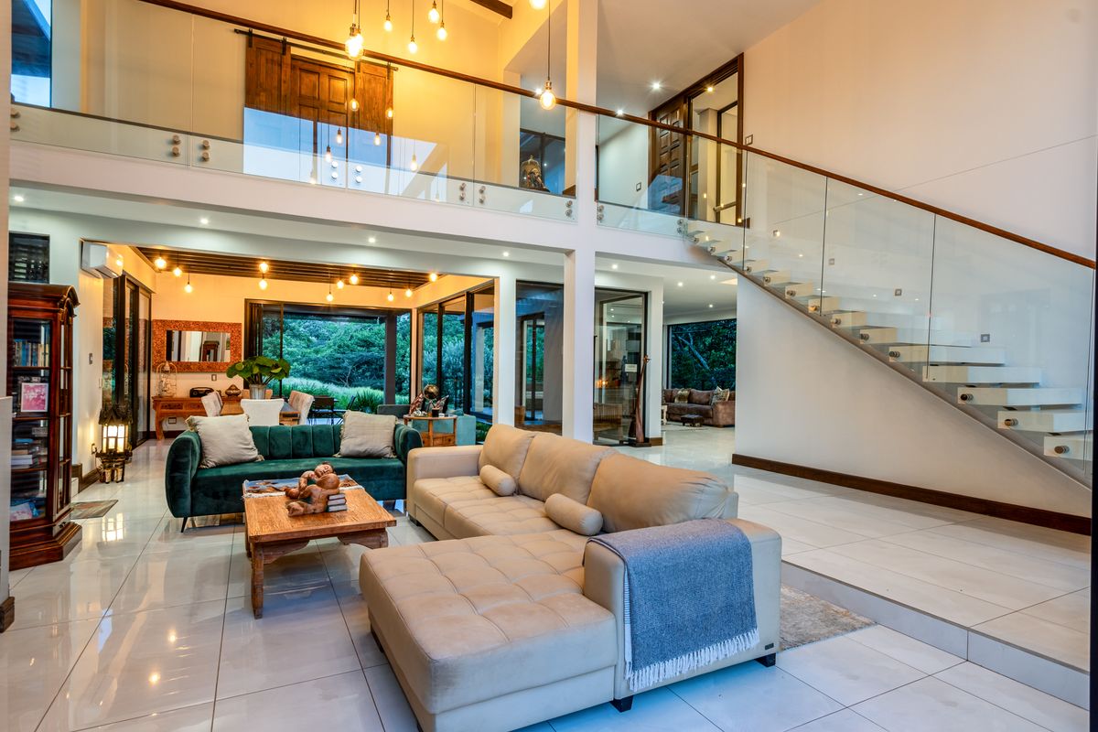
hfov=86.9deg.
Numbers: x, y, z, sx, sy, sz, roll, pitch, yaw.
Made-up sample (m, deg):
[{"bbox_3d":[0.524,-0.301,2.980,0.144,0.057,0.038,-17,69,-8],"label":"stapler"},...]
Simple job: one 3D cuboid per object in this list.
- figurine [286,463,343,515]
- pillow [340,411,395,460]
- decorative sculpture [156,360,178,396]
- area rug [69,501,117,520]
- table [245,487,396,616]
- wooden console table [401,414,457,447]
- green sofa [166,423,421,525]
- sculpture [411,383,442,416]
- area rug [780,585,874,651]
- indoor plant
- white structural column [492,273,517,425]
[{"bbox_3d":[-1.519,0.779,3.753,0.350,0.290,0.250,1,0,-16],"label":"figurine"},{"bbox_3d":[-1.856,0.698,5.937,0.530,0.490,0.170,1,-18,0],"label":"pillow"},{"bbox_3d":[-7.063,0.248,10.714,0.320,0.660,0.280,1,0,-27],"label":"decorative sculpture"},{"bbox_3d":[-4.458,1.377,5.538,0.470,0.012,0.760,1,0,-27],"label":"area rug"},{"bbox_3d":[-1.641,1.167,4.007,0.790,0.490,1.620,1,0,-27],"label":"table"},{"bbox_3d":[-1.649,1.052,8.008,0.700,0.720,0.700,1,0,-27],"label":"wooden console table"},{"bbox_3d":[-2.384,1.004,5.637,2.180,0.800,0.880,1,0,-24],"label":"green sofa"},{"bbox_3d":[-1.677,0.457,7.956,0.430,0.450,0.280,1,0,-27],"label":"sculpture"},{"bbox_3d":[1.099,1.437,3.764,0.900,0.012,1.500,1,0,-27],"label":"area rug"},{"bbox_3d":[-4.303,0.223,8.583,0.870,0.770,0.800,1,0,-27],"label":"indoor plant"},{"bbox_3d":[-0.638,0.053,8.280,0.270,2.640,0.270,1,0,-27],"label":"white structural column"}]

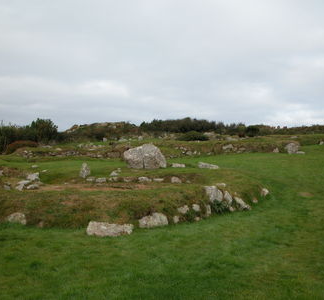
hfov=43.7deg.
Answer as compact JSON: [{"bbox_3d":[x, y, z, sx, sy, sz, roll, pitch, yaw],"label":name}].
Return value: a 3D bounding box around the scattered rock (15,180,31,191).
[{"bbox_3d":[-3.435,0.874,9.959,0.377,0.209,0.317,0,3,-10],"label":"scattered rock"}]

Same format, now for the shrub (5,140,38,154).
[{"bbox_3d":[-9.696,-0.173,27.908,2.316,0.935,1.816,0,3,-10],"label":"shrub"}]

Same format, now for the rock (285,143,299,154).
[{"bbox_3d":[8.052,-0.077,25.000,0.878,0.697,0.700,1,3,18],"label":"rock"}]

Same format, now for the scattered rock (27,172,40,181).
[{"bbox_3d":[-3.591,0.740,11.300,0.383,0.219,0.320,-1,3,-18],"label":"scattered rock"}]

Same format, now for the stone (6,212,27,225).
[{"bbox_3d":[-2.600,1.224,7.228,0.344,0.204,0.255,0,3,-10],"label":"stone"}]

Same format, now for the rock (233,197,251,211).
[{"bbox_3d":[1.607,1.072,8.100,0.344,0.275,0.260,1,3,11],"label":"rock"}]

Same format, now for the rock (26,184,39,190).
[{"bbox_3d":[-3.381,0.983,10.600,0.308,0.154,0.260,-1,3,-18],"label":"rock"}]

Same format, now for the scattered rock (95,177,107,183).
[{"bbox_3d":[-1.767,0.848,11.622,0.326,0.159,0.243,0,3,-4],"label":"scattered rock"}]

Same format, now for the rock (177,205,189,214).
[{"bbox_3d":[0.384,1.116,7.585,0.213,0.178,0.169,0,3,1],"label":"rock"}]

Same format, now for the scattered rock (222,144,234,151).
[{"bbox_3d":[4.193,-0.158,25.500,0.742,0.371,0.500,0,3,9],"label":"scattered rock"}]

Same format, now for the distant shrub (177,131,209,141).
[{"bbox_3d":[2.645,-1.258,35.076,2.741,0.841,2.152,0,3,2],"label":"distant shrub"}]

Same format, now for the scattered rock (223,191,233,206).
[{"bbox_3d":[1.426,1.056,8.801,0.204,0.336,0.202,0,3,5],"label":"scattered rock"}]

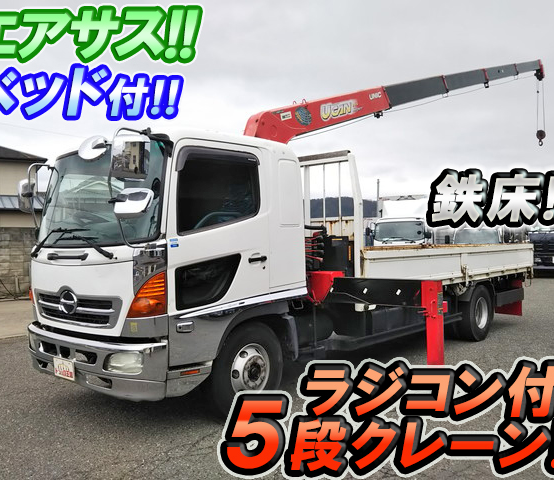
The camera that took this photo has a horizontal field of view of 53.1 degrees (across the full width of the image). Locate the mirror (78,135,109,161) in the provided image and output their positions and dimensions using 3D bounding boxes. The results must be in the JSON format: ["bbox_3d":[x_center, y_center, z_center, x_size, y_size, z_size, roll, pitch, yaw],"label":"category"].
[{"bbox_3d":[-1.241,-0.622,3.731,0.195,0.190,0.090,-1,-29,18],"label":"mirror"}]

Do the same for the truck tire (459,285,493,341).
[{"bbox_3d":[2.974,1.092,8.350,0.230,0.841,0.841,-1,0,42],"label":"truck tire"}]

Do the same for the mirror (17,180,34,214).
[{"bbox_3d":[-2.518,-0.444,5.575,0.100,0.330,0.210,-1,0,-36],"label":"mirror"}]

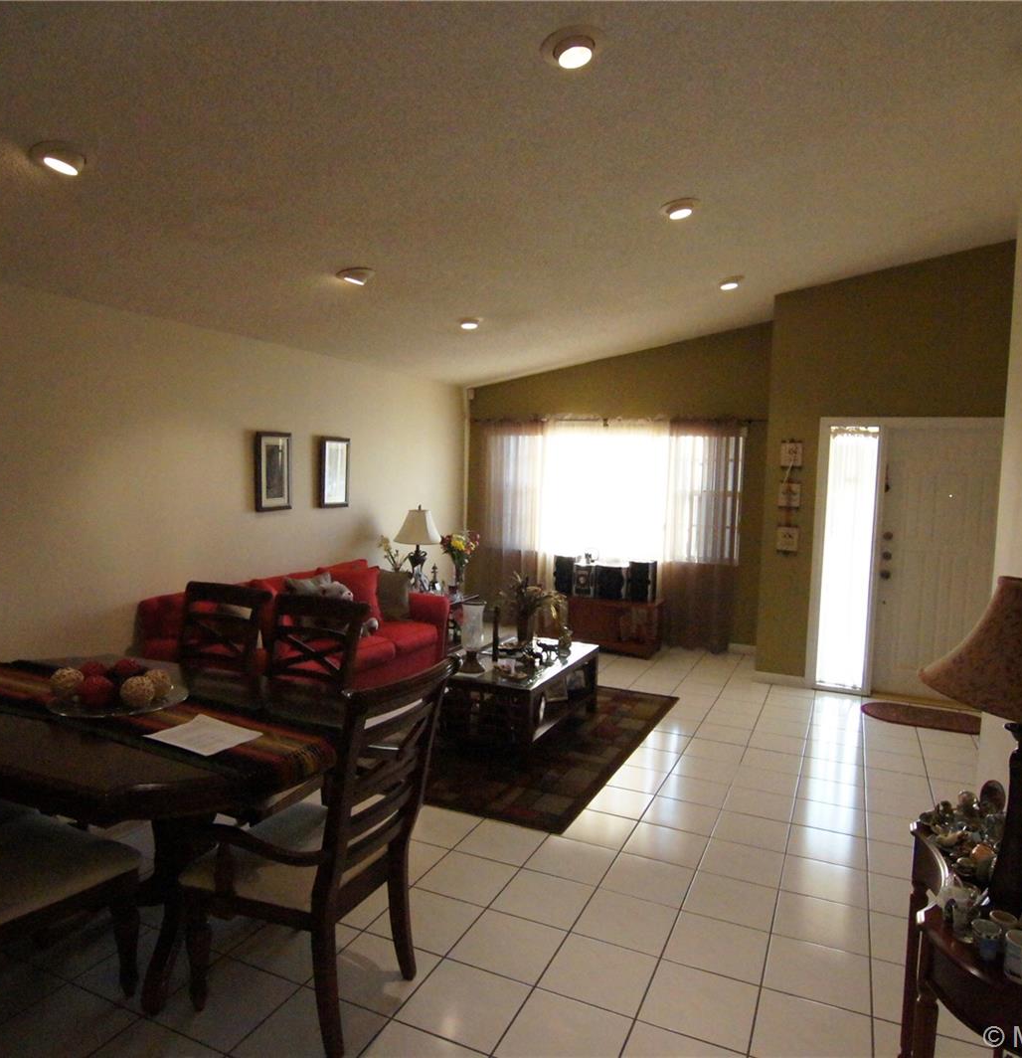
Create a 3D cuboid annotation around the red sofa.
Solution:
[{"bbox_3d":[-1.269,0.757,4.693,0.910,0.850,2.150,4,5,24],"label":"red sofa"}]

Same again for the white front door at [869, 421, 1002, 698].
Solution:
[{"bbox_3d":[3.202,0.256,5.144,0.910,2.040,0.060,4,5,24],"label":"white front door"}]

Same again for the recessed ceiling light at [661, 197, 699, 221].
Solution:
[{"bbox_3d":[0.882,-1.668,3.674,0.195,0.050,0.195,-5,0,26],"label":"recessed ceiling light"}]

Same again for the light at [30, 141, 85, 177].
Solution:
[{"bbox_3d":[-1.688,-1.385,2.632,0.190,0.050,0.190,-5,0,26],"label":"light"}]

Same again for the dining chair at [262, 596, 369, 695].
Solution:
[{"bbox_3d":[-0.921,0.836,2.692,0.470,1.040,0.590,3,5,22],"label":"dining chair"}]

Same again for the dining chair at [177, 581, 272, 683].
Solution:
[{"bbox_3d":[-1.412,0.807,3.034,0.490,1.030,0.560,3,4,26],"label":"dining chair"}]

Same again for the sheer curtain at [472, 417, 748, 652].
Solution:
[{"bbox_3d":[0.838,0.017,7.055,2.820,2.200,0.120,3,4,26],"label":"sheer curtain"}]

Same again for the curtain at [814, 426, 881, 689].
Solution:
[{"bbox_3d":[2.513,0.225,5.273,0.340,1.990,0.050,3,4,26],"label":"curtain"}]

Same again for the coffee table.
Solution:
[{"bbox_3d":[0.069,1.021,4.345,0.590,0.455,1.160,4,5,24],"label":"coffee table"}]

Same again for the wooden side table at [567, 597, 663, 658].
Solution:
[{"bbox_3d":[0.915,0.893,6.706,1.000,0.490,0.460,3,4,26],"label":"wooden side table"}]

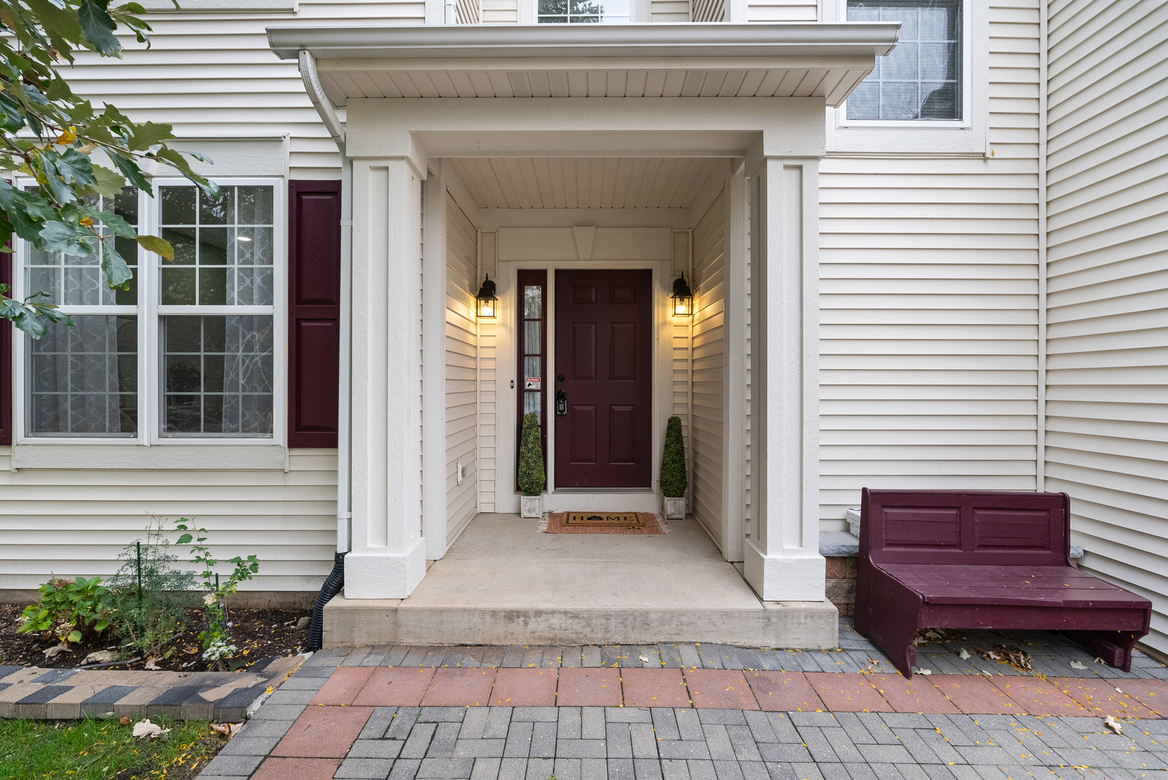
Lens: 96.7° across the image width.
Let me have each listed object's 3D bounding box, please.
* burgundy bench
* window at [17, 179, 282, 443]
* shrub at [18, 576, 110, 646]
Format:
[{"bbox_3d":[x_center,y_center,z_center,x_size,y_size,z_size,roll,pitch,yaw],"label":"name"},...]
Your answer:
[{"bbox_3d":[2.145,0.980,2.760,1.130,0.820,0.590,0,1,0],"label":"burgundy bench"},{"bbox_3d":[-2.925,-0.525,3.520,1.790,1.790,0.100,0,1,0],"label":"window"},{"bbox_3d":[-3.100,1.310,3.120,0.550,0.410,0.500,0,1,0],"label":"shrub"}]

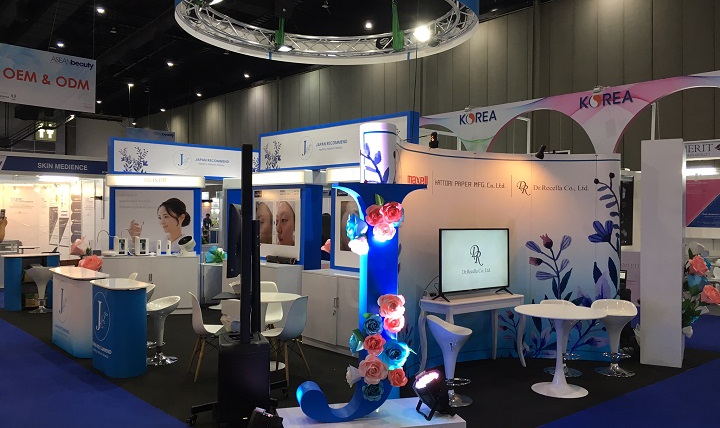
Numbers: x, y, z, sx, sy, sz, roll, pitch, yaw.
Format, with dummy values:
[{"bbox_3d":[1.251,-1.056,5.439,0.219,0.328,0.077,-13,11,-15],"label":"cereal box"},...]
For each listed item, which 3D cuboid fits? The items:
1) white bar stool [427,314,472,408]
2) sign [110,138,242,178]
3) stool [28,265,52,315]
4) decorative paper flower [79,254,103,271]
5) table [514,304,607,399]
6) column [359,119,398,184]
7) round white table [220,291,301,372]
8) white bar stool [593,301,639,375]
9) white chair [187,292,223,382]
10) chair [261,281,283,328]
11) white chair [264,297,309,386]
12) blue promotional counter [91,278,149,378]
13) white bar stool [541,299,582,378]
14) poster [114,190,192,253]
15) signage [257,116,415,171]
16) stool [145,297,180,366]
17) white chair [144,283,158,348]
[{"bbox_3d":[0.808,1.270,5.325,0.420,0.760,0.450,1,0,14],"label":"white bar stool"},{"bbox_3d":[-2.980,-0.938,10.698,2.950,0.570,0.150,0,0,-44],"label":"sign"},{"bbox_3d":[-5.139,1.224,9.759,0.450,0.740,0.420,1,0,-30],"label":"stool"},{"bbox_3d":[-3.753,0.682,8.400,0.300,0.250,0.280,1,0,-18],"label":"decorative paper flower"},{"bbox_3d":[1.900,1.297,5.699,0.840,0.740,0.840,1,0,0],"label":"table"},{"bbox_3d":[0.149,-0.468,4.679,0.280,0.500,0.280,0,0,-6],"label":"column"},{"bbox_3d":[-1.045,1.234,6.362,0.865,0.725,0.865,0,0,0],"label":"round white table"},{"bbox_3d":[2.595,1.250,6.152,0.455,0.725,0.430,0,0,-1],"label":"white bar stool"},{"bbox_3d":[-1.460,1.181,5.982,0.530,0.830,0.470,0,0,-27],"label":"white chair"},{"bbox_3d":[-1.095,1.186,6.772,0.470,0.820,0.530,0,0,-6],"label":"chair"},{"bbox_3d":[-0.765,1.189,5.892,0.530,0.820,0.470,0,0,18],"label":"white chair"},{"bbox_3d":[-2.522,1.169,6.337,0.500,0.890,1.050,1,-1,-41],"label":"blue promotional counter"},{"bbox_3d":[2.107,1.269,6.252,0.440,0.735,0.420,1,0,-20],"label":"white bar stool"},{"bbox_3d":[-3.424,0.125,10.050,1.280,1.070,0.040,1,0,-11],"label":"poster"},{"bbox_3d":[-0.423,-0.901,8.009,0.130,0.530,3.170,1,-1,-41],"label":"signage"},{"bbox_3d":[-2.180,1.237,6.552,0.430,0.710,0.450,0,0,-42],"label":"stool"},{"bbox_3d":[-2.753,1.251,7.581,0.420,0.740,0.450,1,0,-30],"label":"white chair"}]

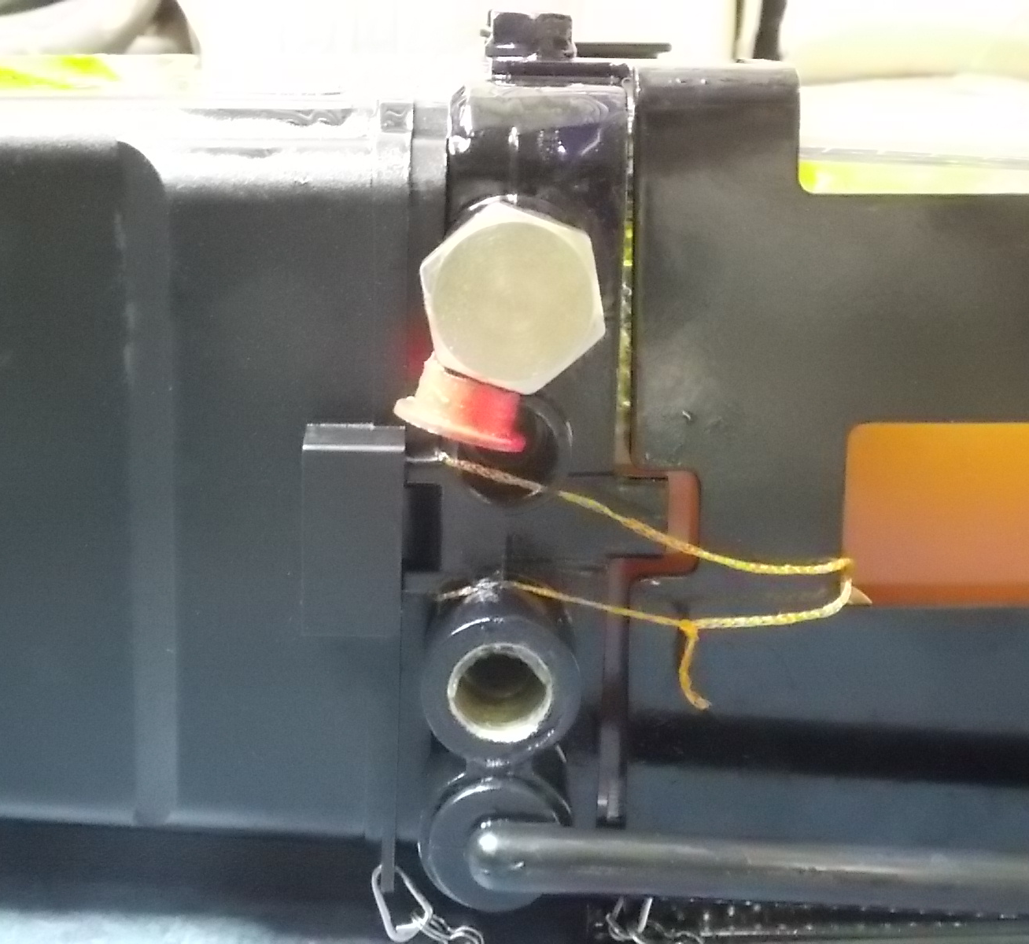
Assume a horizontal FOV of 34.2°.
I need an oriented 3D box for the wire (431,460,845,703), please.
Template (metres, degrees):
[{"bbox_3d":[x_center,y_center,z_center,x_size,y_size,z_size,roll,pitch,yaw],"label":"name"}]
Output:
[{"bbox_3d":[0.028,0.023,0.360,0.090,0.054,0.032,1,7,0],"label":"wire"}]

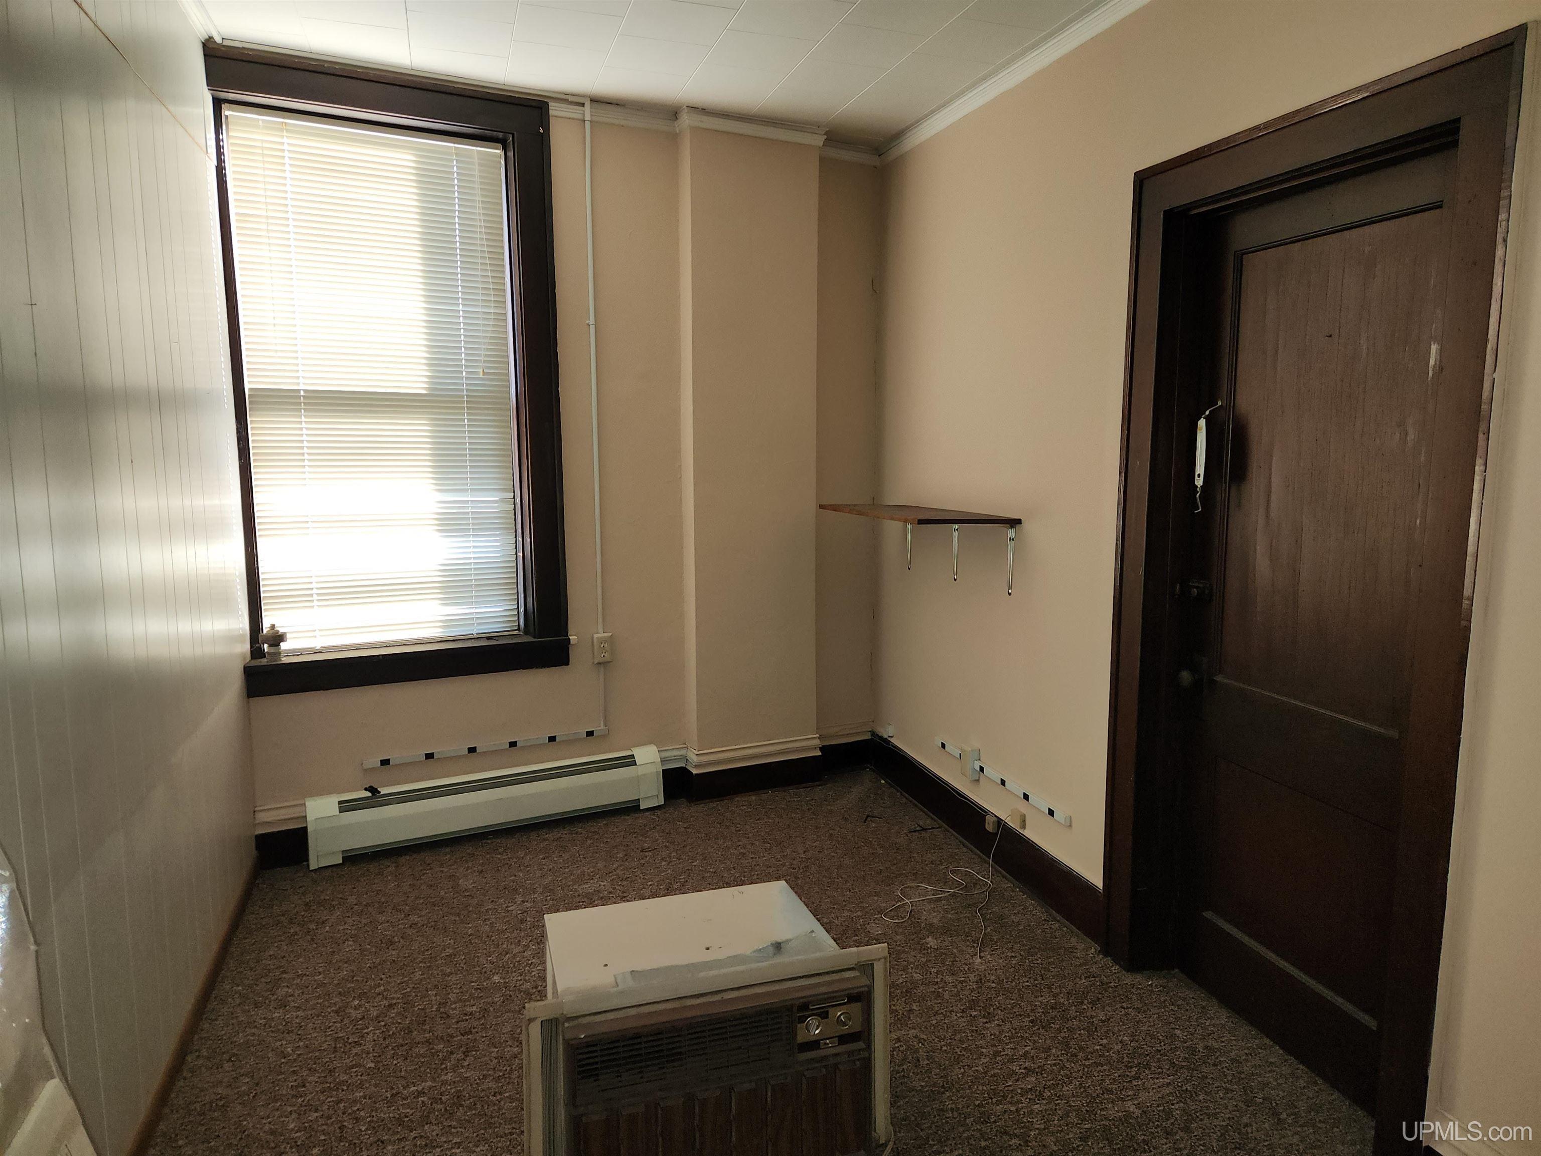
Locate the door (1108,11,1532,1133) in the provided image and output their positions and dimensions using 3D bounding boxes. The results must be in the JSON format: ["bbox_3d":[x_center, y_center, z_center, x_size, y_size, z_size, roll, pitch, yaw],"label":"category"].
[{"bbox_3d":[1.200,0.078,2.399,0.150,2.197,1.049,-3,8,-17],"label":"door"}]

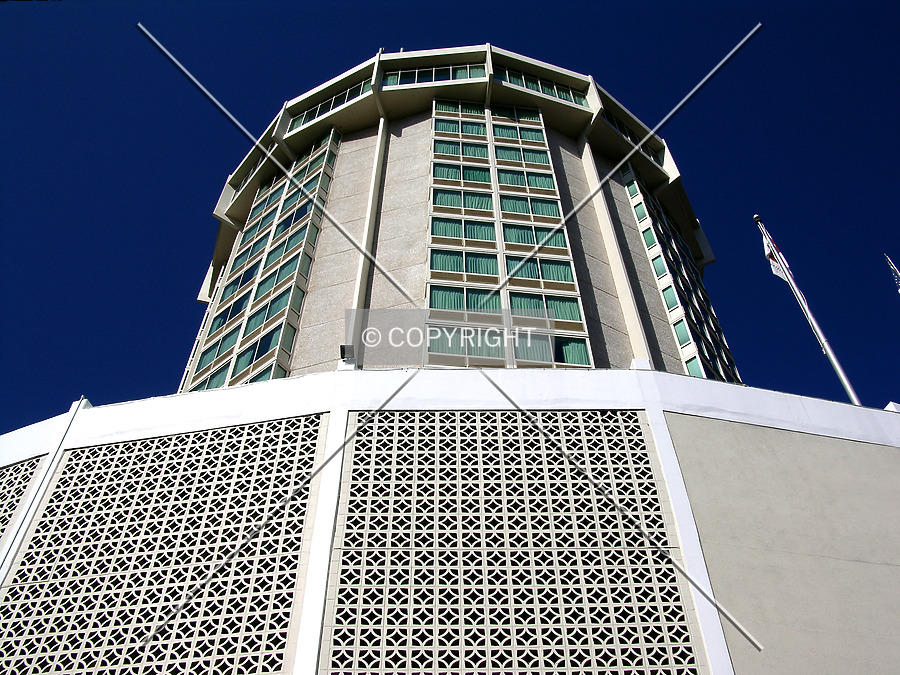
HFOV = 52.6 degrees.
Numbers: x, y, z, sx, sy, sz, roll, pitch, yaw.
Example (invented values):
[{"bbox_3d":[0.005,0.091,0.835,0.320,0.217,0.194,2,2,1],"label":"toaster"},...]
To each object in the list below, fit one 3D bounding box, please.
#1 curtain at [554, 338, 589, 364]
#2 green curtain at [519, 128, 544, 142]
[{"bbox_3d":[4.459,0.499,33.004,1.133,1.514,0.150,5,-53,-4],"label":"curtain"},{"bbox_3d":[4.340,-10.715,48.043,1.321,1.514,0.150,5,-53,-4],"label":"green curtain"}]

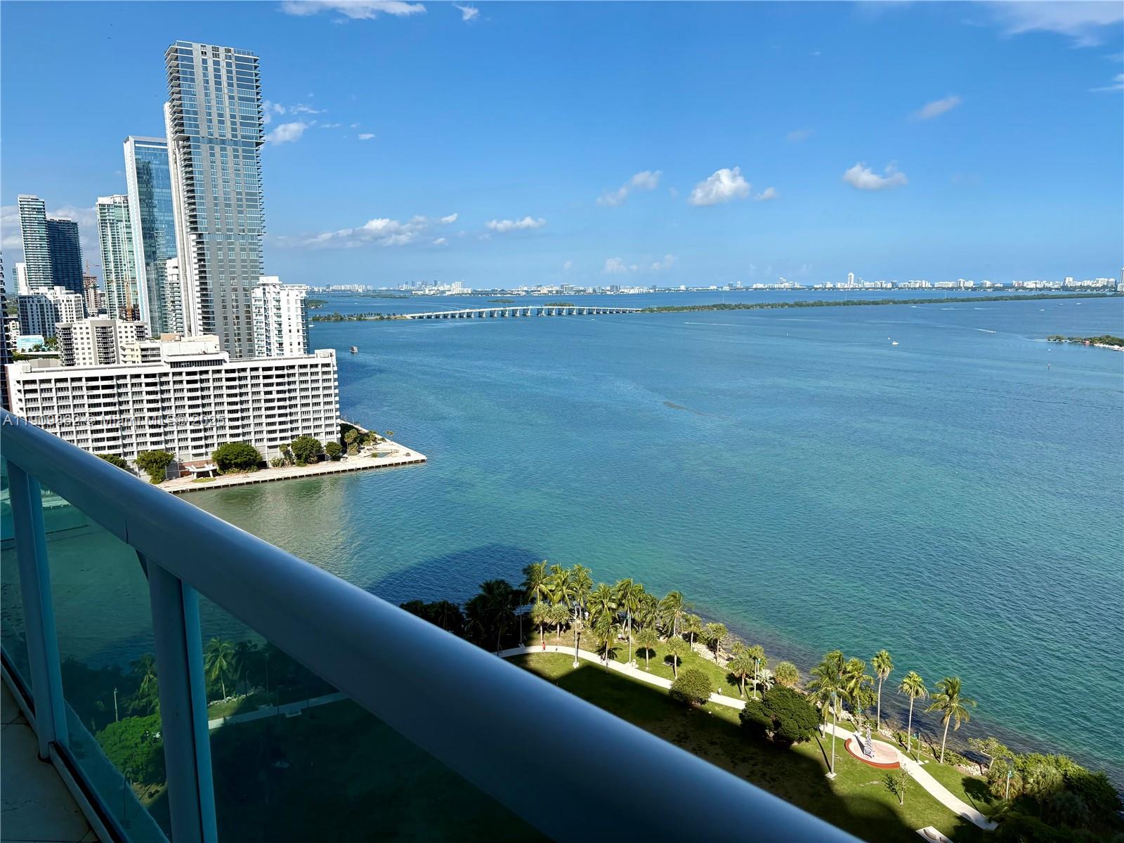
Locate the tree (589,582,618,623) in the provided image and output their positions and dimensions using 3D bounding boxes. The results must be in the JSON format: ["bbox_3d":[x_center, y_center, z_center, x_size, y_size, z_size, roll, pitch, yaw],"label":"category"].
[{"bbox_3d":[8.044,37.058,166.743,5.710,10.580,5.710,0,9,3],"label":"tree"}]

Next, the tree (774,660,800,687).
[{"bbox_3d":[37.949,43.953,142.644,4.295,6.760,4.295,0,9,0],"label":"tree"}]

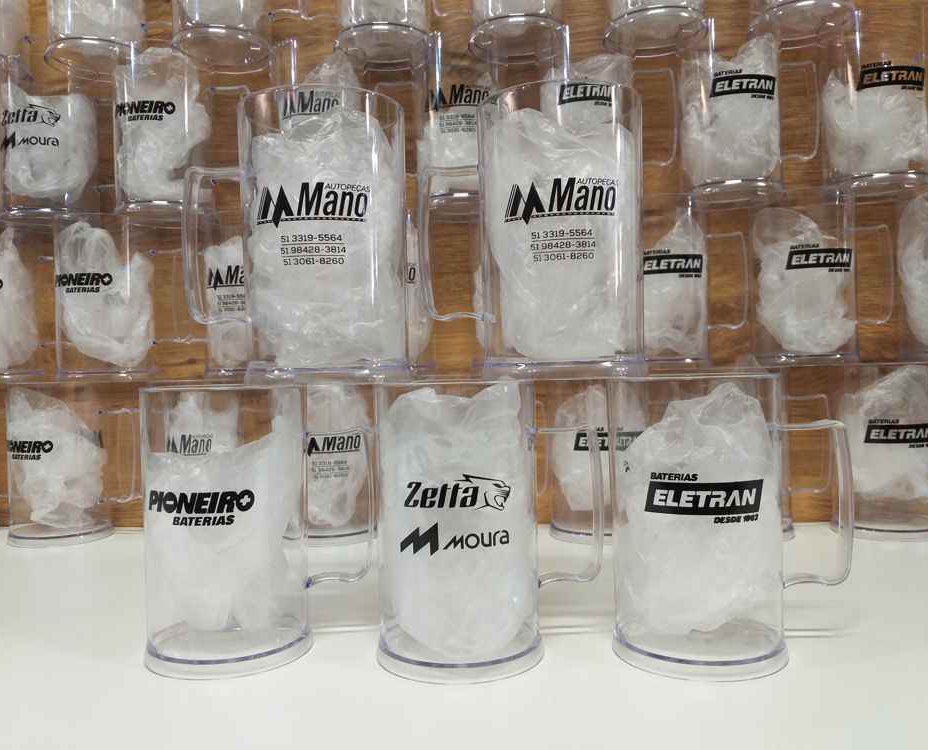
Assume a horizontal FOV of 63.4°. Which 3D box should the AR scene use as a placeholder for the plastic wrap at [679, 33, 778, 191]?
[{"bbox_3d":[0.239,-0.232,0.678,0.083,0.126,0.078,-1,1,5],"label":"plastic wrap"}]

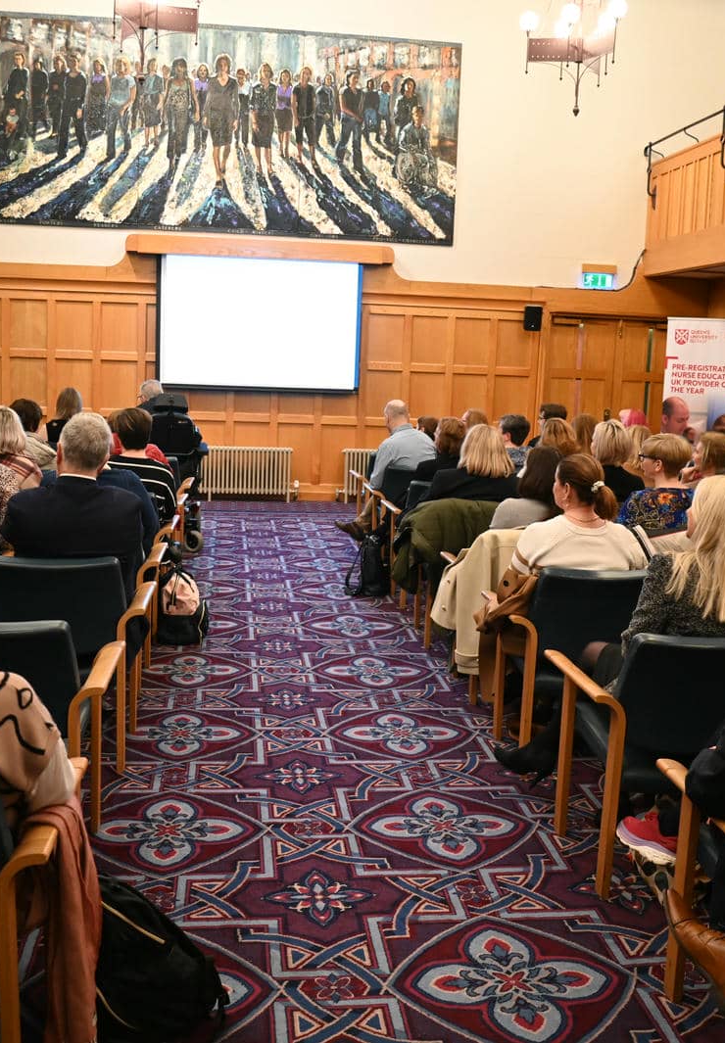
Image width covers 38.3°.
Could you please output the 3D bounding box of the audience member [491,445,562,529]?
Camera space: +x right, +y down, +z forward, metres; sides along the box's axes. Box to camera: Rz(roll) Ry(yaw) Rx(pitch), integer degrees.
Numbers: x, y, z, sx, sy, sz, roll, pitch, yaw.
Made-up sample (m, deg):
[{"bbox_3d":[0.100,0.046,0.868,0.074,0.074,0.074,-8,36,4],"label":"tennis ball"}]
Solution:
[{"bbox_3d":[0.820,0.206,5.285,0.500,1.220,0.780,-1,9,-19],"label":"audience member"}]

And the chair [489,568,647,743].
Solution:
[{"bbox_3d":[0.845,0.552,4.186,0.630,0.846,0.600,1,9,-7],"label":"chair"}]

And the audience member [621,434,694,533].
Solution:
[{"bbox_3d":[1.325,0.184,5.228,0.480,1.283,0.800,-1,10,-19],"label":"audience member"}]

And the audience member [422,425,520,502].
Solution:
[{"bbox_3d":[0.587,0.042,6.084,0.500,1.238,0.800,0,9,-13],"label":"audience member"}]

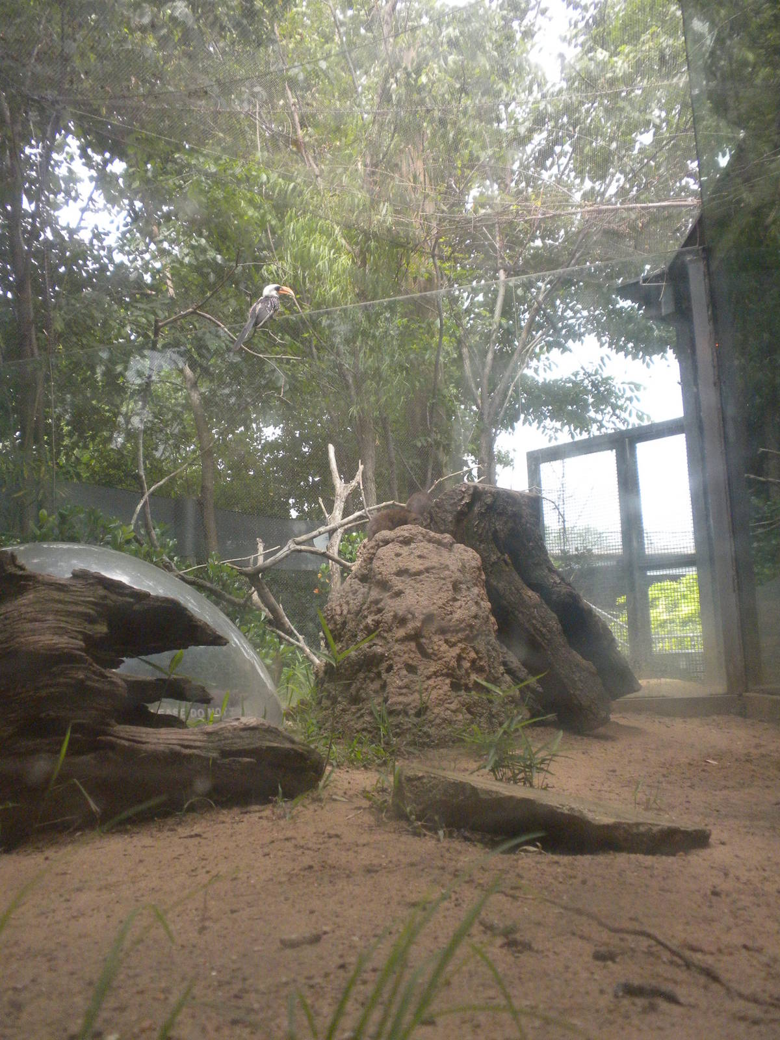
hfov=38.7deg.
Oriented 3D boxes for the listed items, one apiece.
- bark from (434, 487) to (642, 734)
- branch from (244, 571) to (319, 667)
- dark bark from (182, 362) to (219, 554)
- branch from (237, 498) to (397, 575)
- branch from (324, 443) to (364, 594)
[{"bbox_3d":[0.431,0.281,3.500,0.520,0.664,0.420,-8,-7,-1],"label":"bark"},{"bbox_3d":[-0.350,0.323,3.600,0.219,0.292,0.130,-3,-7,0],"label":"branch"},{"bbox_3d":[-0.851,-0.277,5.000,0.091,0.851,0.130,-5,-7,0],"label":"dark bark"},{"bbox_3d":[-0.229,0.062,3.600,0.509,0.206,0.180,-3,-7,0],"label":"branch"},{"bbox_3d":[-0.154,-0.003,3.750,0.112,0.495,0.110,-3,-7,0],"label":"branch"}]

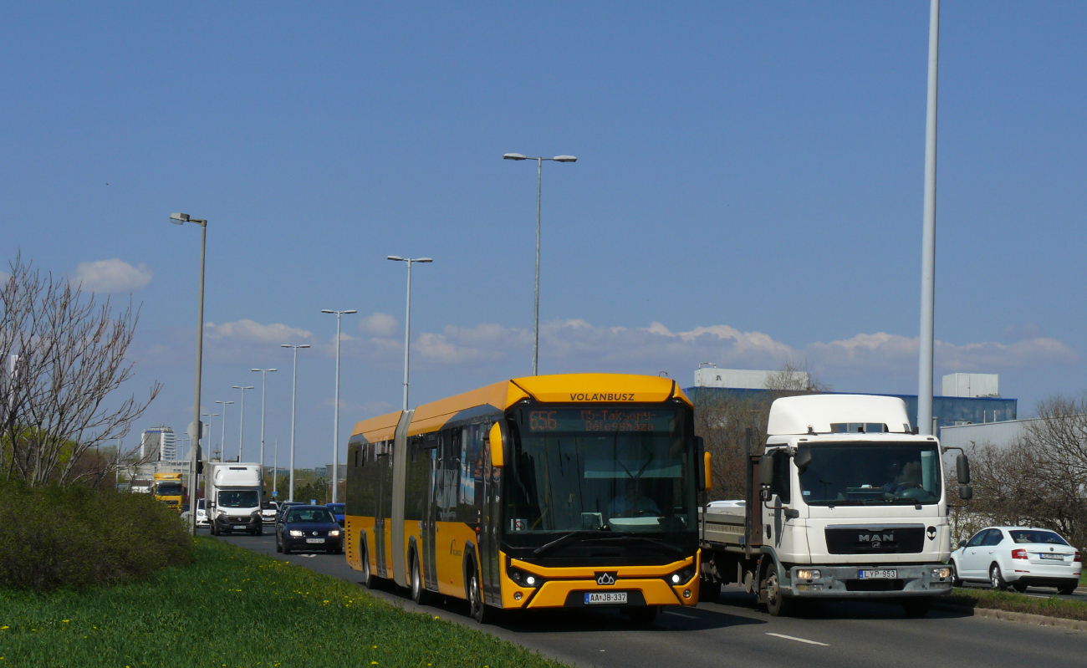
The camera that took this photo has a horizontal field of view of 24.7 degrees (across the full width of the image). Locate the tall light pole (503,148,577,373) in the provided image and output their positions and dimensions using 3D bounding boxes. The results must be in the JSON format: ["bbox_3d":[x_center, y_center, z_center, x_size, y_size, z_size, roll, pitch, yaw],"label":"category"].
[{"bbox_3d":[-0.218,0.505,75.570,2.250,12.100,0.320,2,-4,-10],"label":"tall light pole"}]

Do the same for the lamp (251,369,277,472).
[{"bbox_3d":[-22.151,8.707,195.375,1.940,11.950,0.320,2,-4,-10],"label":"lamp"}]

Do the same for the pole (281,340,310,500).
[{"bbox_3d":[-19.939,7.848,197.497,2.330,14.000,0.320,2,-4,-10],"label":"pole"}]

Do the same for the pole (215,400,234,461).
[{"bbox_3d":[-32.731,12.820,253.577,1.920,11.900,0.320,2,-4,-10],"label":"pole"}]

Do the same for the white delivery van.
[{"bbox_3d":[-13.300,7.140,106.800,2.170,3.040,6.600,2,-4,-10],"label":"white delivery van"}]

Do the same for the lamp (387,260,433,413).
[{"bbox_3d":[-5.884,2.632,106.573,1.950,12.000,0.320,2,-4,-10],"label":"lamp"}]

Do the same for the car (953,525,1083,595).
[{"bbox_3d":[10.930,5.240,57.500,1.814,1.460,4.670,3,-4,-11],"label":"car"}]

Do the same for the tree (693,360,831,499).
[{"bbox_3d":[9.627,5.318,110.269,5.200,8.238,5.000,2,-4,-10],"label":"tree"}]

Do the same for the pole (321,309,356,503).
[{"bbox_3d":[-13.516,5.399,161.497,2.330,14.000,0.320,2,-4,-10],"label":"pole"}]

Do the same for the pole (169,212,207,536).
[{"bbox_3d":[-13.305,1.520,91.569,1.380,12.000,0.350,2,-4,-10],"label":"pole"}]

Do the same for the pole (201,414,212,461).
[{"bbox_3d":[-45.769,17.979,339.497,2.330,14.000,0.320,2,-4,-10],"label":"pole"}]

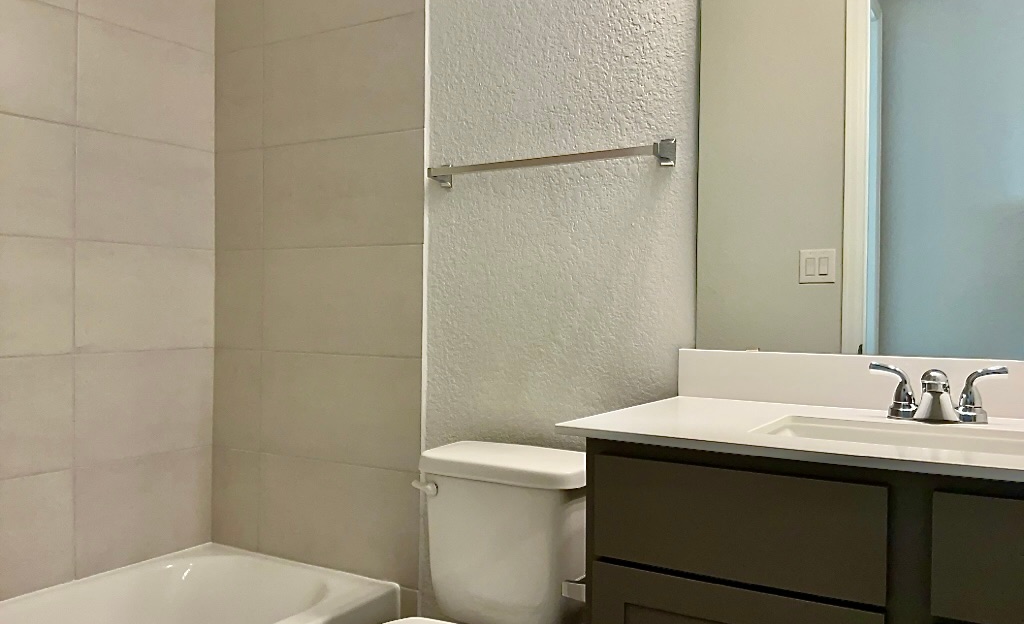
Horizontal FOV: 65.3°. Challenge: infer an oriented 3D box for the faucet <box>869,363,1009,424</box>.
[{"bbox_3d":[0.732,0.143,1.380,0.213,0.097,0.138,1,1,31],"label":"faucet"}]

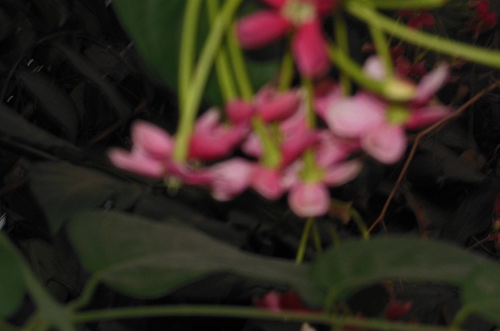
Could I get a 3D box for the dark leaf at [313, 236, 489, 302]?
[{"bbox_3d":[0.054,0.037,0.510,0.064,0.016,0.025,0,28,0],"label":"dark leaf"}]

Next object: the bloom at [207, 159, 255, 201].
[{"bbox_3d":[-0.005,0.004,0.410,0.013,0.010,0.011,0,28,0],"label":"bloom"}]

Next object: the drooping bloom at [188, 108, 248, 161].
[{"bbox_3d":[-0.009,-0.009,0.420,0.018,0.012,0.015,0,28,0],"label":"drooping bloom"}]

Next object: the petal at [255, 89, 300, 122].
[{"bbox_3d":[0.008,-0.018,0.415,0.013,0.008,0.008,0,28,0],"label":"petal"}]

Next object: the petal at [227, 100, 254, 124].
[{"bbox_3d":[-0.003,-0.016,0.415,0.009,0.006,0.008,0,28,0],"label":"petal"}]

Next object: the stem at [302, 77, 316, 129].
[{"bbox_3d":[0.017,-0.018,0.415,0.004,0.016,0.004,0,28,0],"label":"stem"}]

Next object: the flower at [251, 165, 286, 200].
[{"bbox_3d":[0.005,0.005,0.410,0.010,0.009,0.007,0,28,0],"label":"flower"}]

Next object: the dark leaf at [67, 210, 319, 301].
[{"bbox_3d":[-0.021,0.032,0.510,0.090,0.020,0.033,0,28,0],"label":"dark leaf"}]

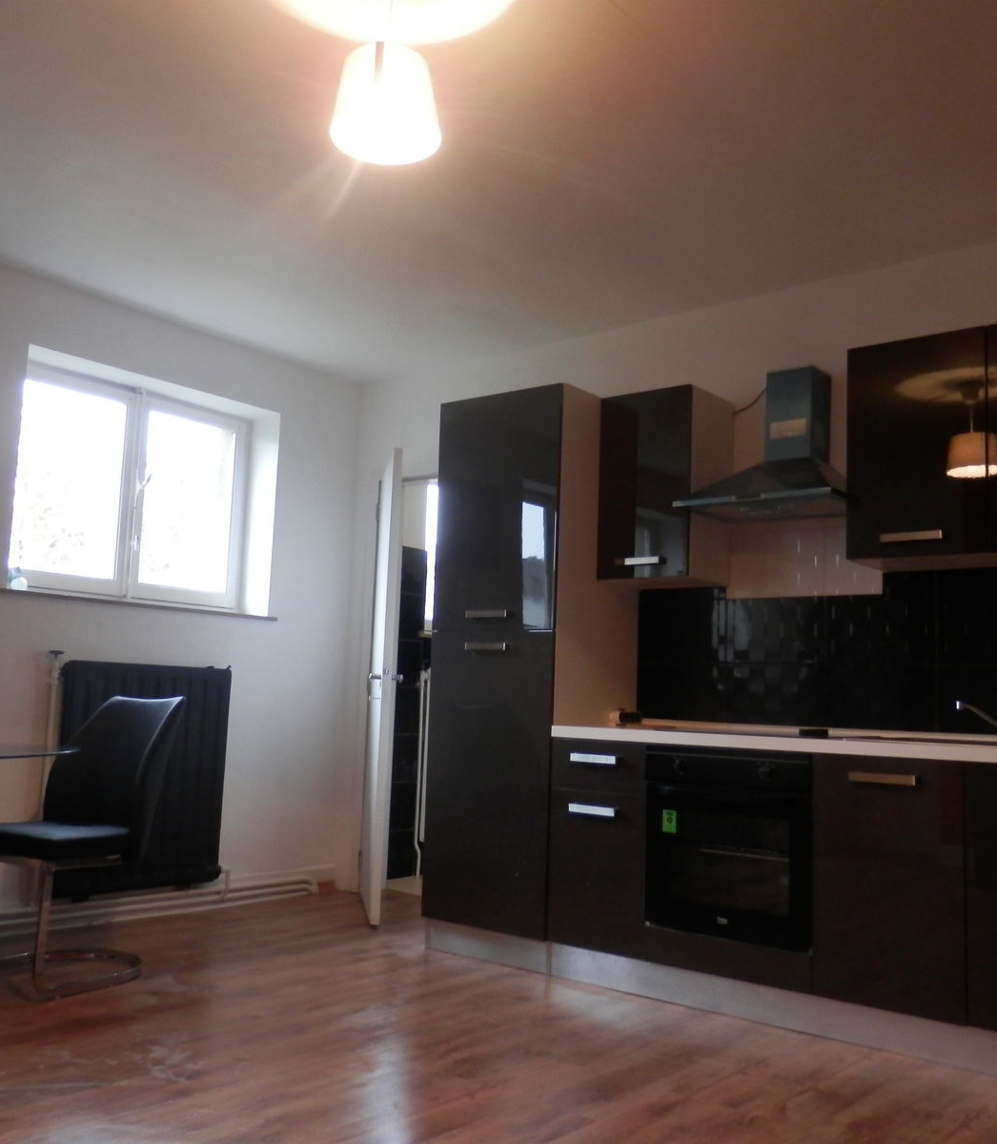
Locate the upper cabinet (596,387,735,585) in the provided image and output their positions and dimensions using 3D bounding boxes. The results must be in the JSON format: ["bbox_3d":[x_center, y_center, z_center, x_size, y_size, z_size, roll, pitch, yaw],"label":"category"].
[{"bbox_3d":[0.654,-0.312,4.317,0.400,0.720,0.325,-4,-9,39],"label":"upper cabinet"}]

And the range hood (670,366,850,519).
[{"bbox_3d":[1.002,-0.481,3.973,0.600,0.535,0.450,-4,-9,39],"label":"range hood"}]

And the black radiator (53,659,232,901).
[{"bbox_3d":[-1.515,0.863,4.677,0.110,0.930,0.780,-4,-9,39],"label":"black radiator"}]

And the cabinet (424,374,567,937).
[{"bbox_3d":[0.156,0.373,4.455,0.600,2.090,0.585,-4,-9,39],"label":"cabinet"}]

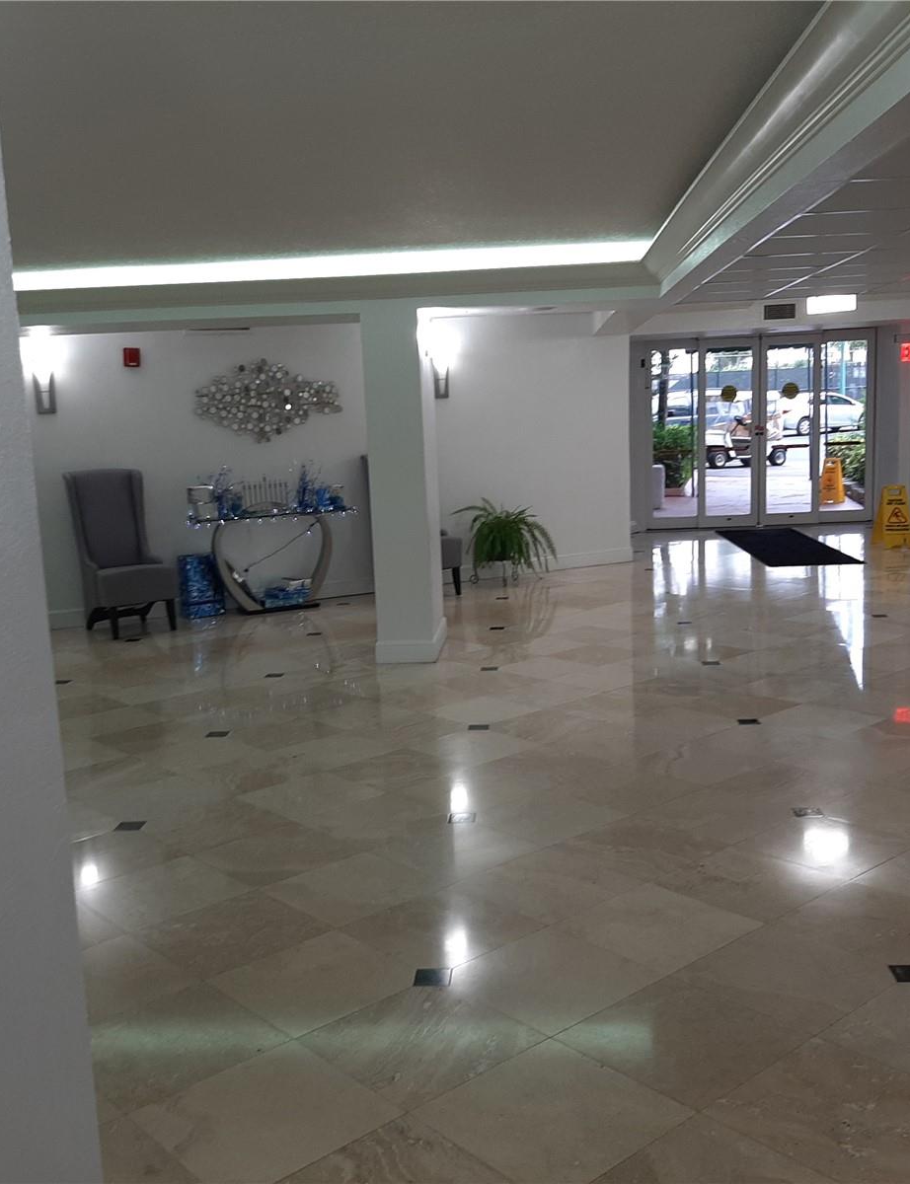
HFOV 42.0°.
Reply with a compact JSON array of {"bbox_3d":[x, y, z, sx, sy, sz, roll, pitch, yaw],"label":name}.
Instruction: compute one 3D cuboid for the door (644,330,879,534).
[{"bbox_3d":[3.542,-1.853,13.769,2.680,2.170,0.120,-2,9,4],"label":"door"}]

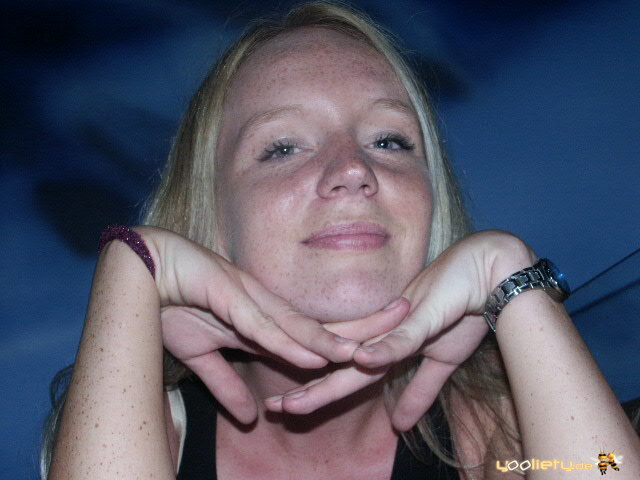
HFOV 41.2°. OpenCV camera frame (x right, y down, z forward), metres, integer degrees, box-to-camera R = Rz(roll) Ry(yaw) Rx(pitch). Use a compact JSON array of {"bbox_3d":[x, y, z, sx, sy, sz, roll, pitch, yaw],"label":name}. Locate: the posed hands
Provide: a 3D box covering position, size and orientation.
[{"bbox_3d":[0.010,0.052,0.510,0.232,0.117,0.110,0,-6,0],"label":"posed hands"}]

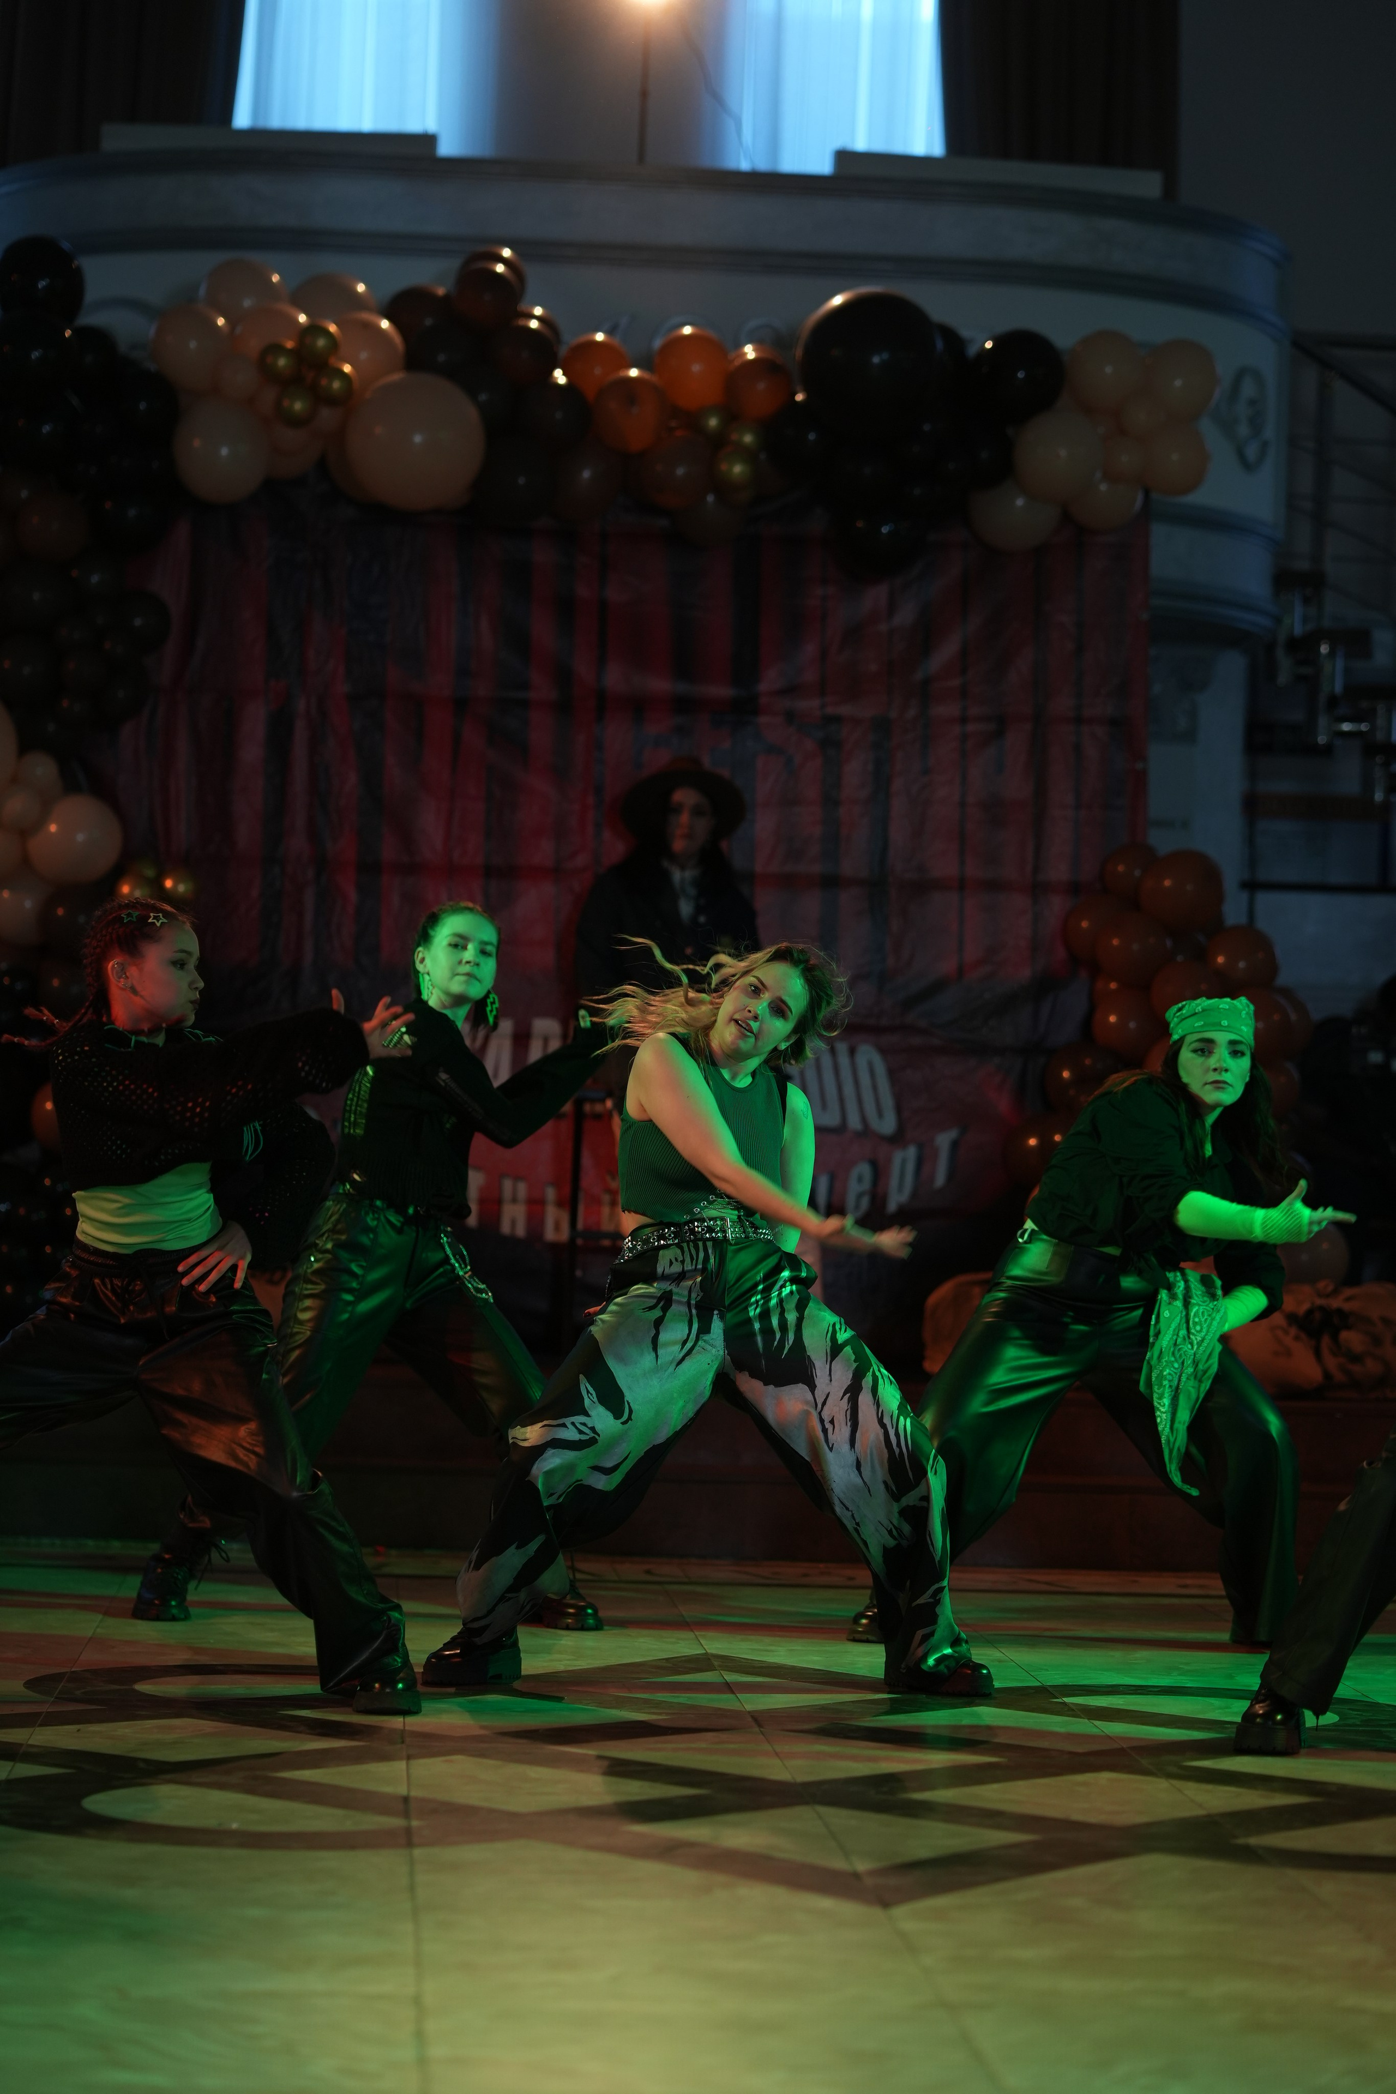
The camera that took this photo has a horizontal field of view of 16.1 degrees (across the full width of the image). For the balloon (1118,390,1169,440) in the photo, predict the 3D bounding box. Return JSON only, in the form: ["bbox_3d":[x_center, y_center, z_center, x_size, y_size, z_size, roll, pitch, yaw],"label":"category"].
[{"bbox_3d":[1.263,-1.791,14.000,0.144,0.139,0.141,1,-1,0],"label":"balloon"}]

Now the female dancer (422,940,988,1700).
[{"bbox_3d":[0.020,0.493,9.000,1.000,1.365,0.600,2,-1,-12],"label":"female dancer"}]

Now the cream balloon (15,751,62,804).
[{"bbox_3d":[-1.734,-0.712,13.000,0.122,0.135,0.122,2,-1,-3],"label":"cream balloon"}]

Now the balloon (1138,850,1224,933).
[{"bbox_3d":[1.281,-0.412,13.100,0.225,0.217,0.225,2,-1,-3],"label":"balloon"}]

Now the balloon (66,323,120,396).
[{"bbox_3d":[-1.743,-1.939,14.000,0.213,0.208,0.211,1,-1,0],"label":"balloon"}]

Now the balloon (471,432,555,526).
[{"bbox_3d":[-0.492,-1.504,13.100,0.229,0.242,0.229,2,-1,-3],"label":"balloon"}]

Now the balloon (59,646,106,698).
[{"bbox_3d":[-1.676,-1.023,13.467,0.134,0.143,0.134,2,-1,-4],"label":"balloon"}]

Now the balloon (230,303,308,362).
[{"bbox_3d":[-1.205,-1.994,14.000,0.227,0.227,0.227,1,-1,0],"label":"balloon"}]

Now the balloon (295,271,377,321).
[{"bbox_3d":[-0.995,-2.015,13.600,0.239,0.248,0.239,2,-1,0],"label":"balloon"}]

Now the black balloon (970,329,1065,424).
[{"bbox_3d":[0.879,-1.848,13.622,0.262,0.257,0.262,2,-1,-4],"label":"black balloon"}]

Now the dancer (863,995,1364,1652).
[{"bbox_3d":[0.827,0.564,10.150,0.920,1.340,0.760,2,-2,-30],"label":"dancer"}]

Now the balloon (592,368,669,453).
[{"bbox_3d":[-0.179,-1.676,13.000,0.198,0.219,0.198,2,-1,-3],"label":"balloon"}]

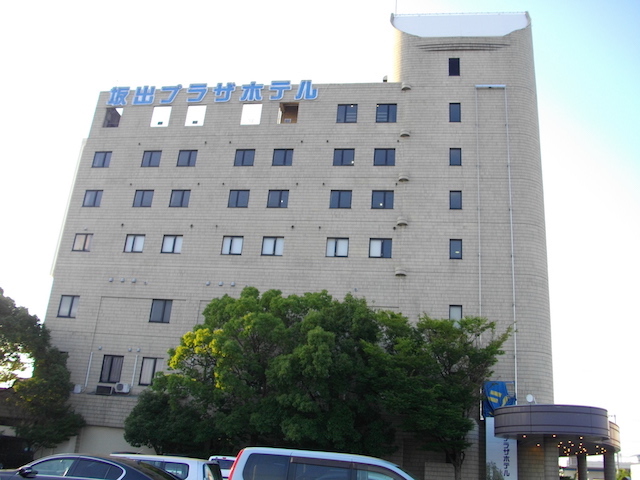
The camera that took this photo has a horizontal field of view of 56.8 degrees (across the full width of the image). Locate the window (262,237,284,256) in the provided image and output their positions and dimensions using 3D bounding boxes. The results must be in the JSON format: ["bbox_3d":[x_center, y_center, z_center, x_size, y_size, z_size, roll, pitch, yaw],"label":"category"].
[{"bbox_3d":[-2.727,0.372,34.212,1.293,1.205,0.150,1,-21,9],"label":"window"}]

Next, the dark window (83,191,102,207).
[{"bbox_3d":[-15.197,-2.752,39.721,1.261,1.213,0.120,1,-21,10],"label":"dark window"}]

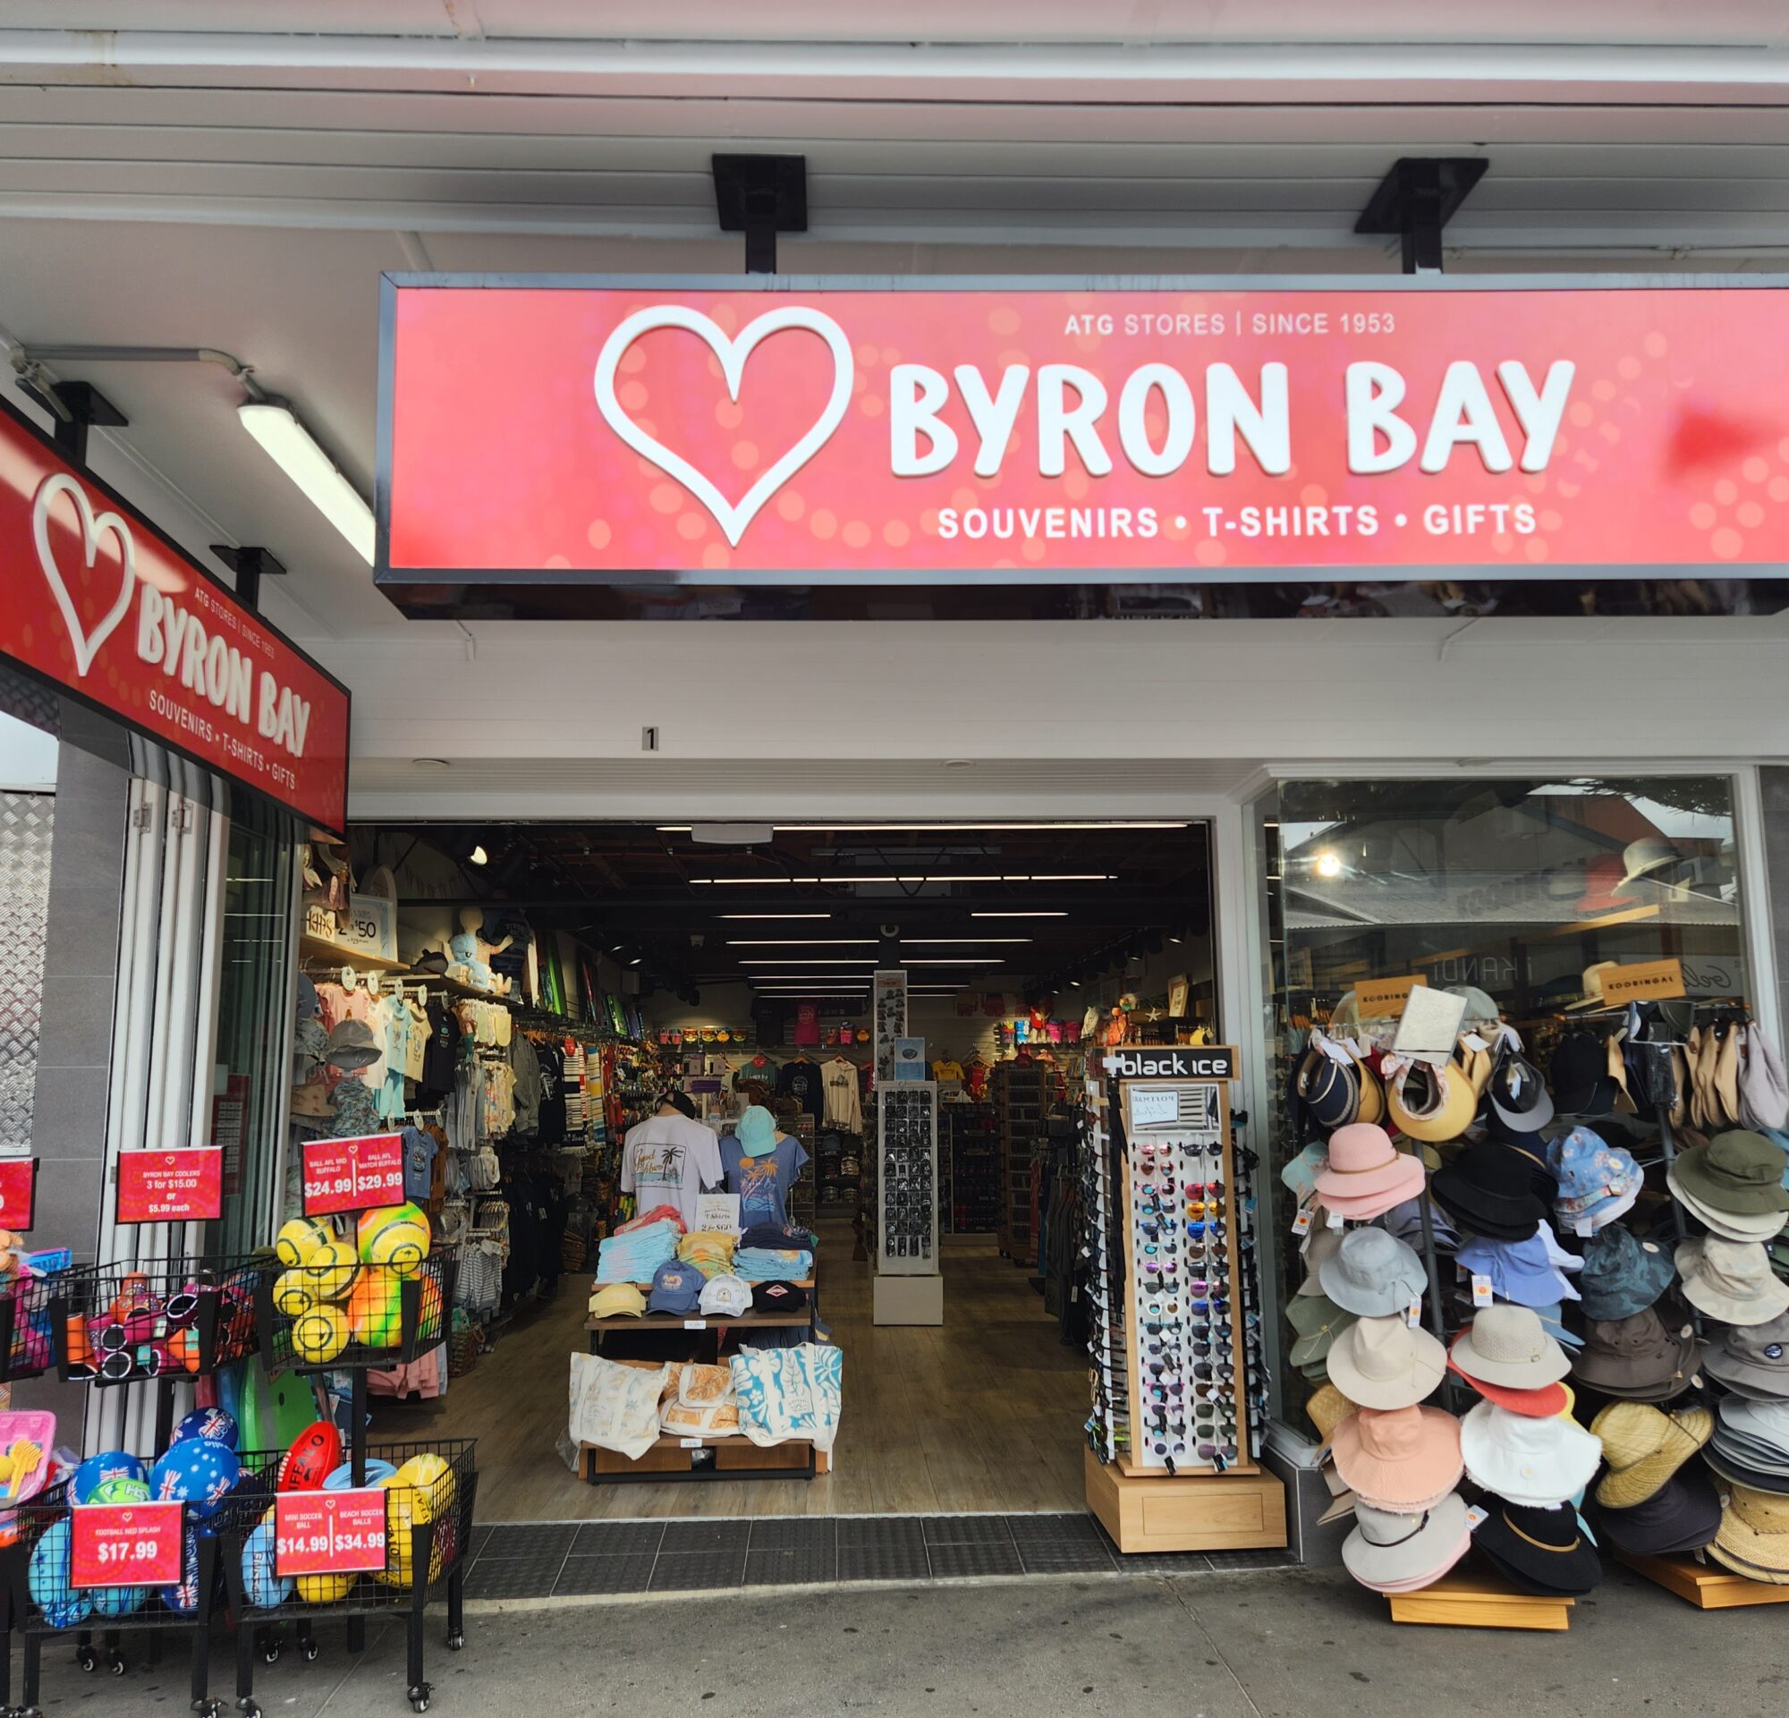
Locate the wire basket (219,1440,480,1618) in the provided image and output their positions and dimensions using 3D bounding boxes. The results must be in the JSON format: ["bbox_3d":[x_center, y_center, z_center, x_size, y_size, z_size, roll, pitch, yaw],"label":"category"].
[{"bbox_3d":[-1.602,1.980,4.506,0.590,0.345,0.575,0,-8,-5],"label":"wire basket"}]

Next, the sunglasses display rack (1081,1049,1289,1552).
[{"bbox_3d":[1.097,1.640,5.898,0.630,1.800,0.620,0,-8,-3],"label":"sunglasses display rack"}]

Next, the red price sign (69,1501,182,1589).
[{"bbox_3d":[-2.113,1.889,4.190,0.305,0.220,0.010,0,-8,-5],"label":"red price sign"}]

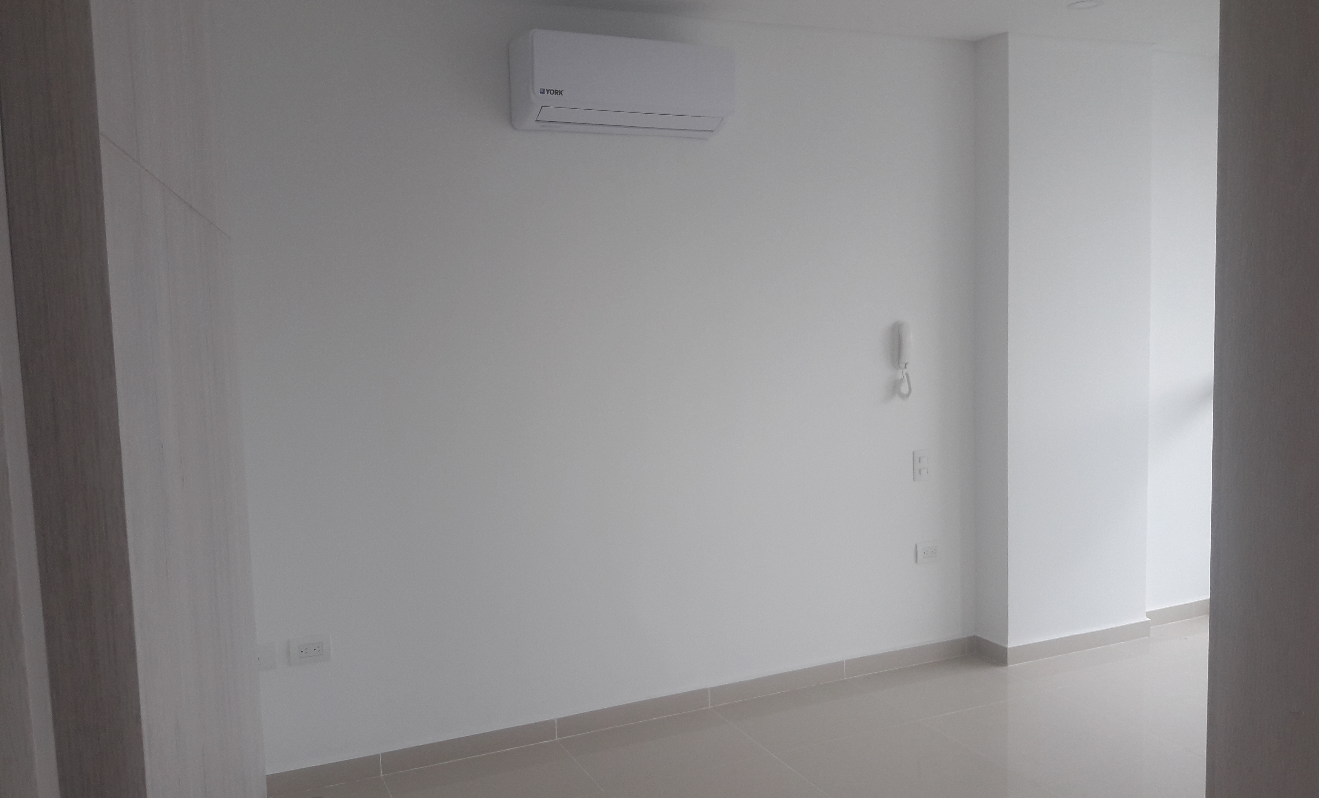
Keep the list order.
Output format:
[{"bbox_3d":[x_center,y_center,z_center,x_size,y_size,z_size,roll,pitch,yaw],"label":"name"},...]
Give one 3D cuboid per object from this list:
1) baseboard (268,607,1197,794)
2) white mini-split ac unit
[{"bbox_3d":[0.644,1.085,4.045,4.075,0.076,0.199,-4,6,-24],"label":"baseboard"},{"bbox_3d":[-0.113,-1.032,3.536,0.731,0.285,0.194,-4,6,-24],"label":"white mini-split ac unit"}]

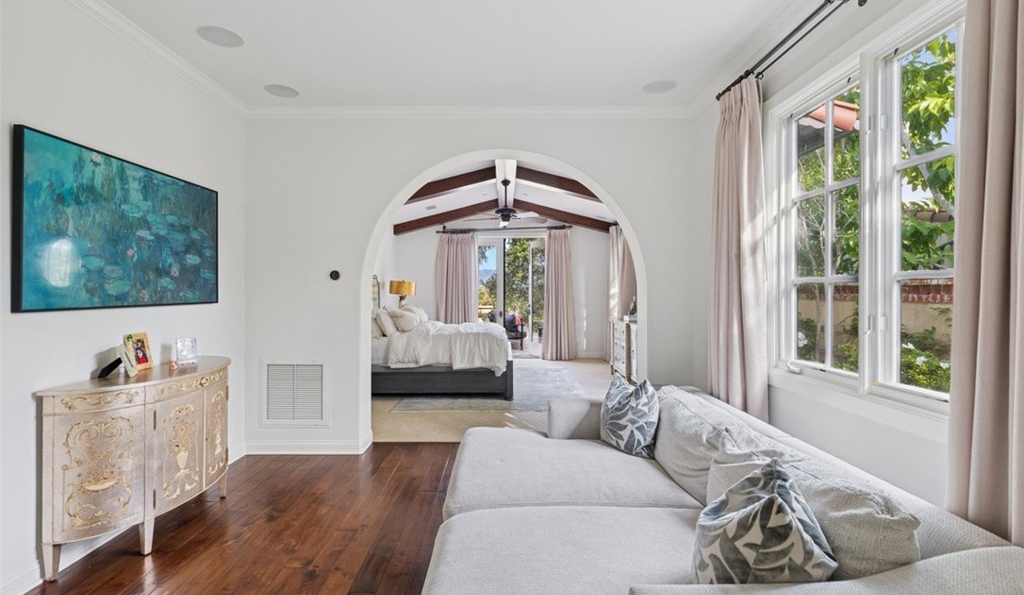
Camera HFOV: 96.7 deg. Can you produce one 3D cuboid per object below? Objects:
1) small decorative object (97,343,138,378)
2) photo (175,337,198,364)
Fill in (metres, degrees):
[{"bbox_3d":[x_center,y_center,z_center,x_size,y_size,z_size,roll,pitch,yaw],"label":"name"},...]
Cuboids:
[{"bbox_3d":[-2.120,0.341,2.460,0.160,0.170,0.180,-1,1,-35],"label":"small decorative object"},{"bbox_3d":[-2.081,0.343,2.906,0.105,0.170,0.040,0,1,-31],"label":"photo"}]

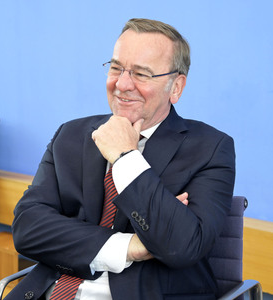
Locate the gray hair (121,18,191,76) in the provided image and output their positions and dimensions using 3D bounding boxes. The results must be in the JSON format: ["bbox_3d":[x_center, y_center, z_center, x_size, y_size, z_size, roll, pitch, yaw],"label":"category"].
[{"bbox_3d":[0.044,-0.229,1.870,0.175,0.170,0.200,13,15,31],"label":"gray hair"}]

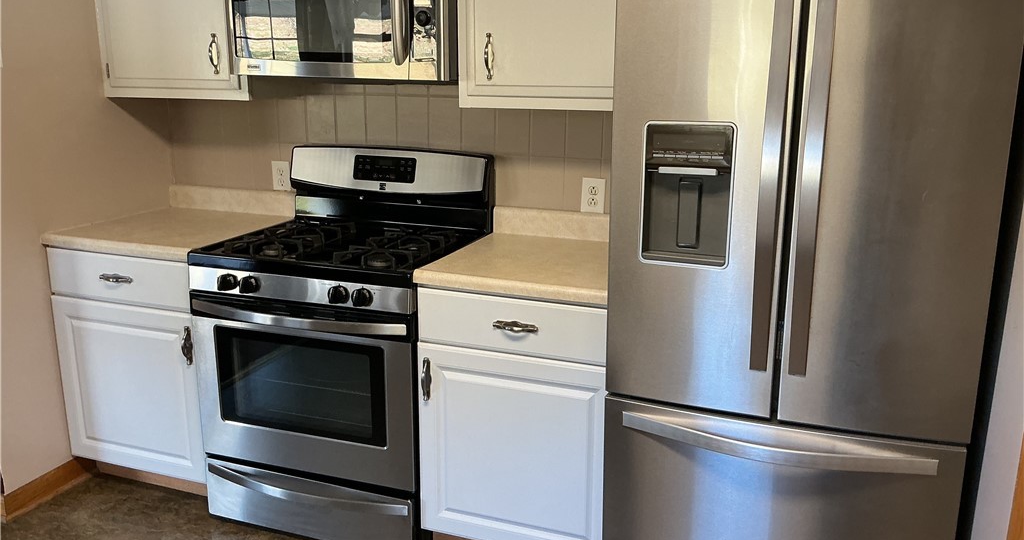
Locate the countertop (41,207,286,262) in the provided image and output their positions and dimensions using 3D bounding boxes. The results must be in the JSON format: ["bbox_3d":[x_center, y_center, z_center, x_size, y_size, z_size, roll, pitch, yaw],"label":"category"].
[{"bbox_3d":[-1.173,-0.140,3.028,0.605,0.039,0.623,5,15,20],"label":"countertop"}]

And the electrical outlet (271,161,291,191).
[{"bbox_3d":[-0.864,-0.349,3.203,0.071,0.114,0.014,5,15,20],"label":"electrical outlet"}]

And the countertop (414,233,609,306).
[{"bbox_3d":[0.122,-0.018,2.555,0.612,0.039,0.623,5,15,20],"label":"countertop"}]

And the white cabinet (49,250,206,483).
[{"bbox_3d":[-1.177,0.253,3.142,0.605,0.770,0.604,5,15,20],"label":"white cabinet"}]

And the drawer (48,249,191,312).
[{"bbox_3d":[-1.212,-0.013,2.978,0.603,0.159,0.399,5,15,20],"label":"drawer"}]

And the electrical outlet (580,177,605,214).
[{"bbox_3d":[0.264,-0.240,2.791,0.072,0.114,0.014,5,15,20],"label":"electrical outlet"}]

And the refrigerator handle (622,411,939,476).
[{"bbox_3d":[0.557,0.387,1.853,0.663,0.035,0.088,5,15,20],"label":"refrigerator handle"}]

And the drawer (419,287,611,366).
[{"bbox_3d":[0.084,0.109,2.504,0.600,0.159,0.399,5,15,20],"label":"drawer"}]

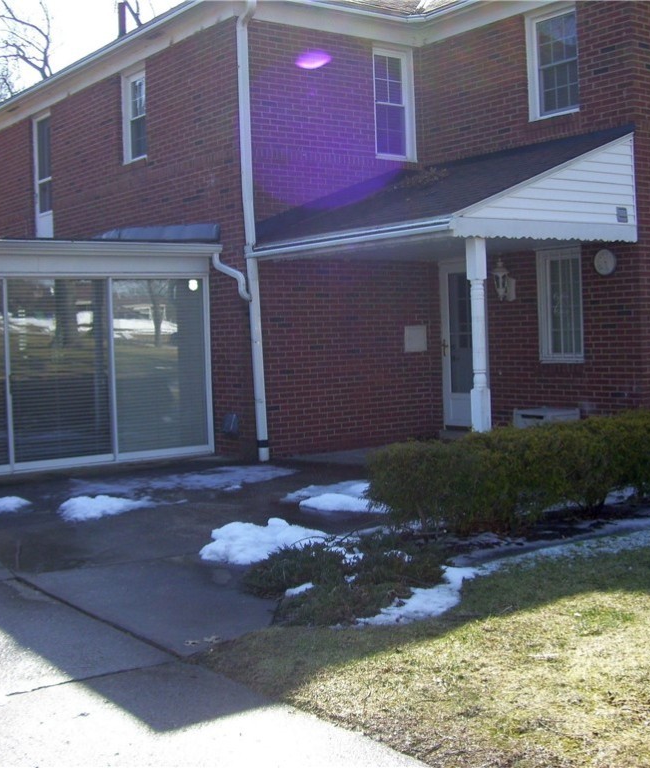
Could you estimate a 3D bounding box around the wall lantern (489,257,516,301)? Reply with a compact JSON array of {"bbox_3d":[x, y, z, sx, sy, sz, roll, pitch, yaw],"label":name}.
[{"bbox_3d":[2.063,-1.216,12.365,0.291,0.509,0.207,-4,3,-38],"label":"wall lantern"}]

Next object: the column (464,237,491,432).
[{"bbox_3d":[1.421,-0.273,9.791,0.122,2.171,0.122,-4,3,-38],"label":"column"}]

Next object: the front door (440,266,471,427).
[{"bbox_3d":[1.756,-0.477,13.134,0.120,2.068,0.799,-4,3,-38],"label":"front door"}]

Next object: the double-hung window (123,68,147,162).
[{"bbox_3d":[-2.467,-3.502,13.984,0.120,1.128,0.658,-4,3,-38],"label":"double-hung window"}]

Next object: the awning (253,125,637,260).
[{"bbox_3d":[1.179,-2.032,11.456,2.707,1.241,3.187,-4,3,-38],"label":"awning"}]

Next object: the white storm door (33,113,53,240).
[{"bbox_3d":[-4.395,-3.173,16.729,0.090,2.030,0.670,-4,4,-37],"label":"white storm door"}]

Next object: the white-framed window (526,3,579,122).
[{"bbox_3d":[2.555,-3.549,11.818,0.120,1.151,0.719,-4,3,-38],"label":"white-framed window"}]

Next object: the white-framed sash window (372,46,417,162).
[{"bbox_3d":[0.852,-3.469,13.253,0.677,1.372,0.120,-4,3,-38],"label":"white-framed sash window"}]

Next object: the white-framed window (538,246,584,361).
[{"bbox_3d":[2.668,-0.881,11.919,0.120,1.288,0.635,-4,3,-38],"label":"white-framed window"}]

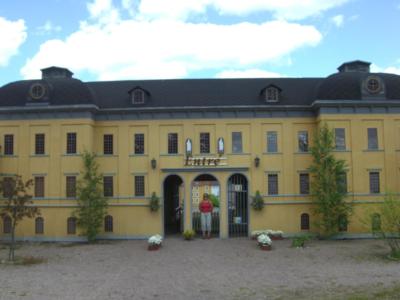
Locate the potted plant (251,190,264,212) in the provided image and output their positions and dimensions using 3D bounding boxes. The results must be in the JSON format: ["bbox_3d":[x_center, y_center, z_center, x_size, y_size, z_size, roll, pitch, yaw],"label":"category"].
[{"bbox_3d":[1.998,1.762,15.257,0.460,0.700,0.420,-1,-5,1],"label":"potted plant"}]

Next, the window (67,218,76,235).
[{"bbox_3d":[-4.564,2.702,15.633,0.338,0.605,0.080,-1,-6,2],"label":"window"}]

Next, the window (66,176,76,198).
[{"bbox_3d":[-4.570,1.322,15.653,0.348,0.746,0.091,-1,-4,2],"label":"window"}]

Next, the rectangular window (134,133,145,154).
[{"bbox_3d":[-2.275,-0.230,16.500,0.351,0.779,0.080,-1,-6,2],"label":"rectangular window"}]

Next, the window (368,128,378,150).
[{"bbox_3d":[6.121,-0.390,15.553,0.357,0.791,0.100,-1,-5,2],"label":"window"}]

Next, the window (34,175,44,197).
[{"bbox_3d":[-5.458,1.267,14.979,0.334,0.727,0.100,-1,-4,1],"label":"window"}]

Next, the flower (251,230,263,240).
[{"bbox_3d":[2.048,3.033,15.560,0.454,0.313,0.424,-1,-4,2],"label":"flower"}]

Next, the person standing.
[{"bbox_3d":[0.210,2.384,15.902,0.485,1.660,0.320,-1,-6,2],"label":"person standing"}]

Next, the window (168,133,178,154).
[{"bbox_3d":[-1.006,-0.248,16.271,0.375,0.790,0.100,-1,-5,2],"label":"window"}]

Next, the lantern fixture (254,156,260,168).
[{"bbox_3d":[2.091,0.465,15.967,0.203,0.400,0.220,-1,-5,2],"label":"lantern fixture"}]

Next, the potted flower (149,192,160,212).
[{"bbox_3d":[-1.629,1.902,15.896,0.400,0.701,0.350,-1,-5,2],"label":"potted flower"}]

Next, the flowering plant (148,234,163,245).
[{"bbox_3d":[-1.327,2.676,13.093,0.419,0.308,0.420,-1,-6,2],"label":"flowering plant"}]

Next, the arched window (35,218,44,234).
[{"bbox_3d":[-5.713,2.682,15.621,0.316,0.591,0.100,-1,-5,2],"label":"arched window"}]

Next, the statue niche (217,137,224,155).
[{"bbox_3d":[0.739,-0.148,15.443,0.246,0.612,0.130,-1,-4,1],"label":"statue niche"}]

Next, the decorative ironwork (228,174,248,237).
[{"bbox_3d":[1.398,2.048,16.027,0.737,2.318,0.071,-1,-4,2],"label":"decorative ironwork"}]

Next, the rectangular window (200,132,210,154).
[{"bbox_3d":[0.179,-0.263,16.238,0.373,0.773,0.100,-1,-5,2],"label":"rectangular window"}]

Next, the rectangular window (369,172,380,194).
[{"bbox_3d":[6.076,1.158,15.248,0.348,0.746,0.091,-1,-4,2],"label":"rectangular window"}]

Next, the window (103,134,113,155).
[{"bbox_3d":[-3.450,-0.204,16.539,0.349,0.751,0.080,-1,-6,2],"label":"window"}]

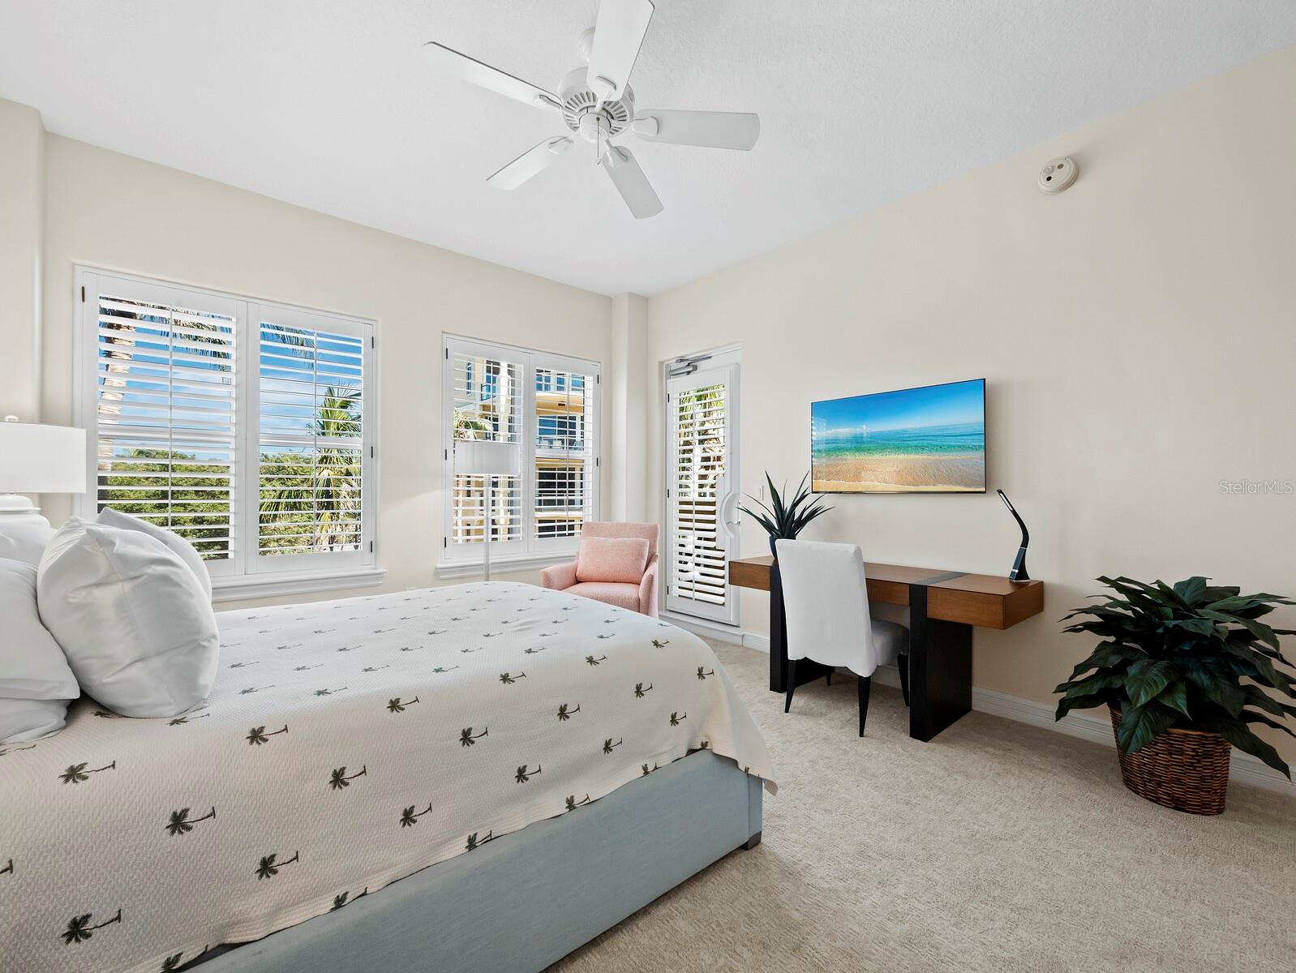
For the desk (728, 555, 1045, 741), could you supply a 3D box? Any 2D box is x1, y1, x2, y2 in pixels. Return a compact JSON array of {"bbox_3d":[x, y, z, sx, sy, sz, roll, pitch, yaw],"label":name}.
[{"bbox_3d":[1.263,0.864,3.048,0.567,0.753,1.523,0,-1,-41],"label":"desk"}]

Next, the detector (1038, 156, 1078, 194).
[{"bbox_3d":[2.046,-1.562,2.623,0.055,0.145,0.145,1,-1,-43],"label":"detector"}]

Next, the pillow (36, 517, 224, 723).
[{"bbox_3d":[-1.326,0.315,1.360,0.260,0.500,0.520,-30,19,-38],"label":"pillow"}]

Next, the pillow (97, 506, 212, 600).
[{"bbox_3d":[-1.651,0.314,1.727,0.260,0.500,0.520,-30,19,-38],"label":"pillow"}]

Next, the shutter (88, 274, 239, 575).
[{"bbox_3d":[-2.612,-0.284,2.862,0.642,1.610,0.060,0,-1,-41],"label":"shutter"}]

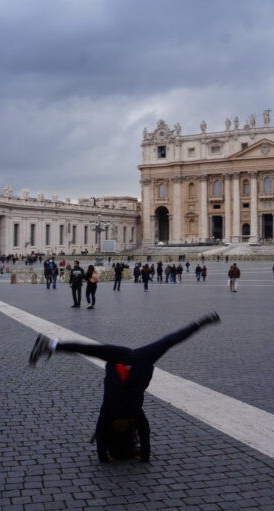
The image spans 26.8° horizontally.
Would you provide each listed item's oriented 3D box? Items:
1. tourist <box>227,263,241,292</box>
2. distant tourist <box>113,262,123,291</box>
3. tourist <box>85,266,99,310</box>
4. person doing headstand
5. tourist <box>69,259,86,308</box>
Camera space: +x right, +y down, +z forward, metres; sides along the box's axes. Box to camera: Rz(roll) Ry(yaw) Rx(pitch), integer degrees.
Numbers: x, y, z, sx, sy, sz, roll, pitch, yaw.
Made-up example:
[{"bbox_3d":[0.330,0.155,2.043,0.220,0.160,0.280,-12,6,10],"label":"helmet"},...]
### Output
[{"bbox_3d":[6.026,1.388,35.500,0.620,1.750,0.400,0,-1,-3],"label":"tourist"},{"bbox_3d":[-1.113,1.315,35.200,0.520,1.720,0.400,0,-1,6],"label":"distant tourist"},{"bbox_3d":[-1.670,1.190,21.600,0.420,1.640,0.460,0,-1,21],"label":"tourist"},{"bbox_3d":[-0.100,1.043,4.620,1.530,1.200,0.520,0,-1,0],"label":"person doing headstand"},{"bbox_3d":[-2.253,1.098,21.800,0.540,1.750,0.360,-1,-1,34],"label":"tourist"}]

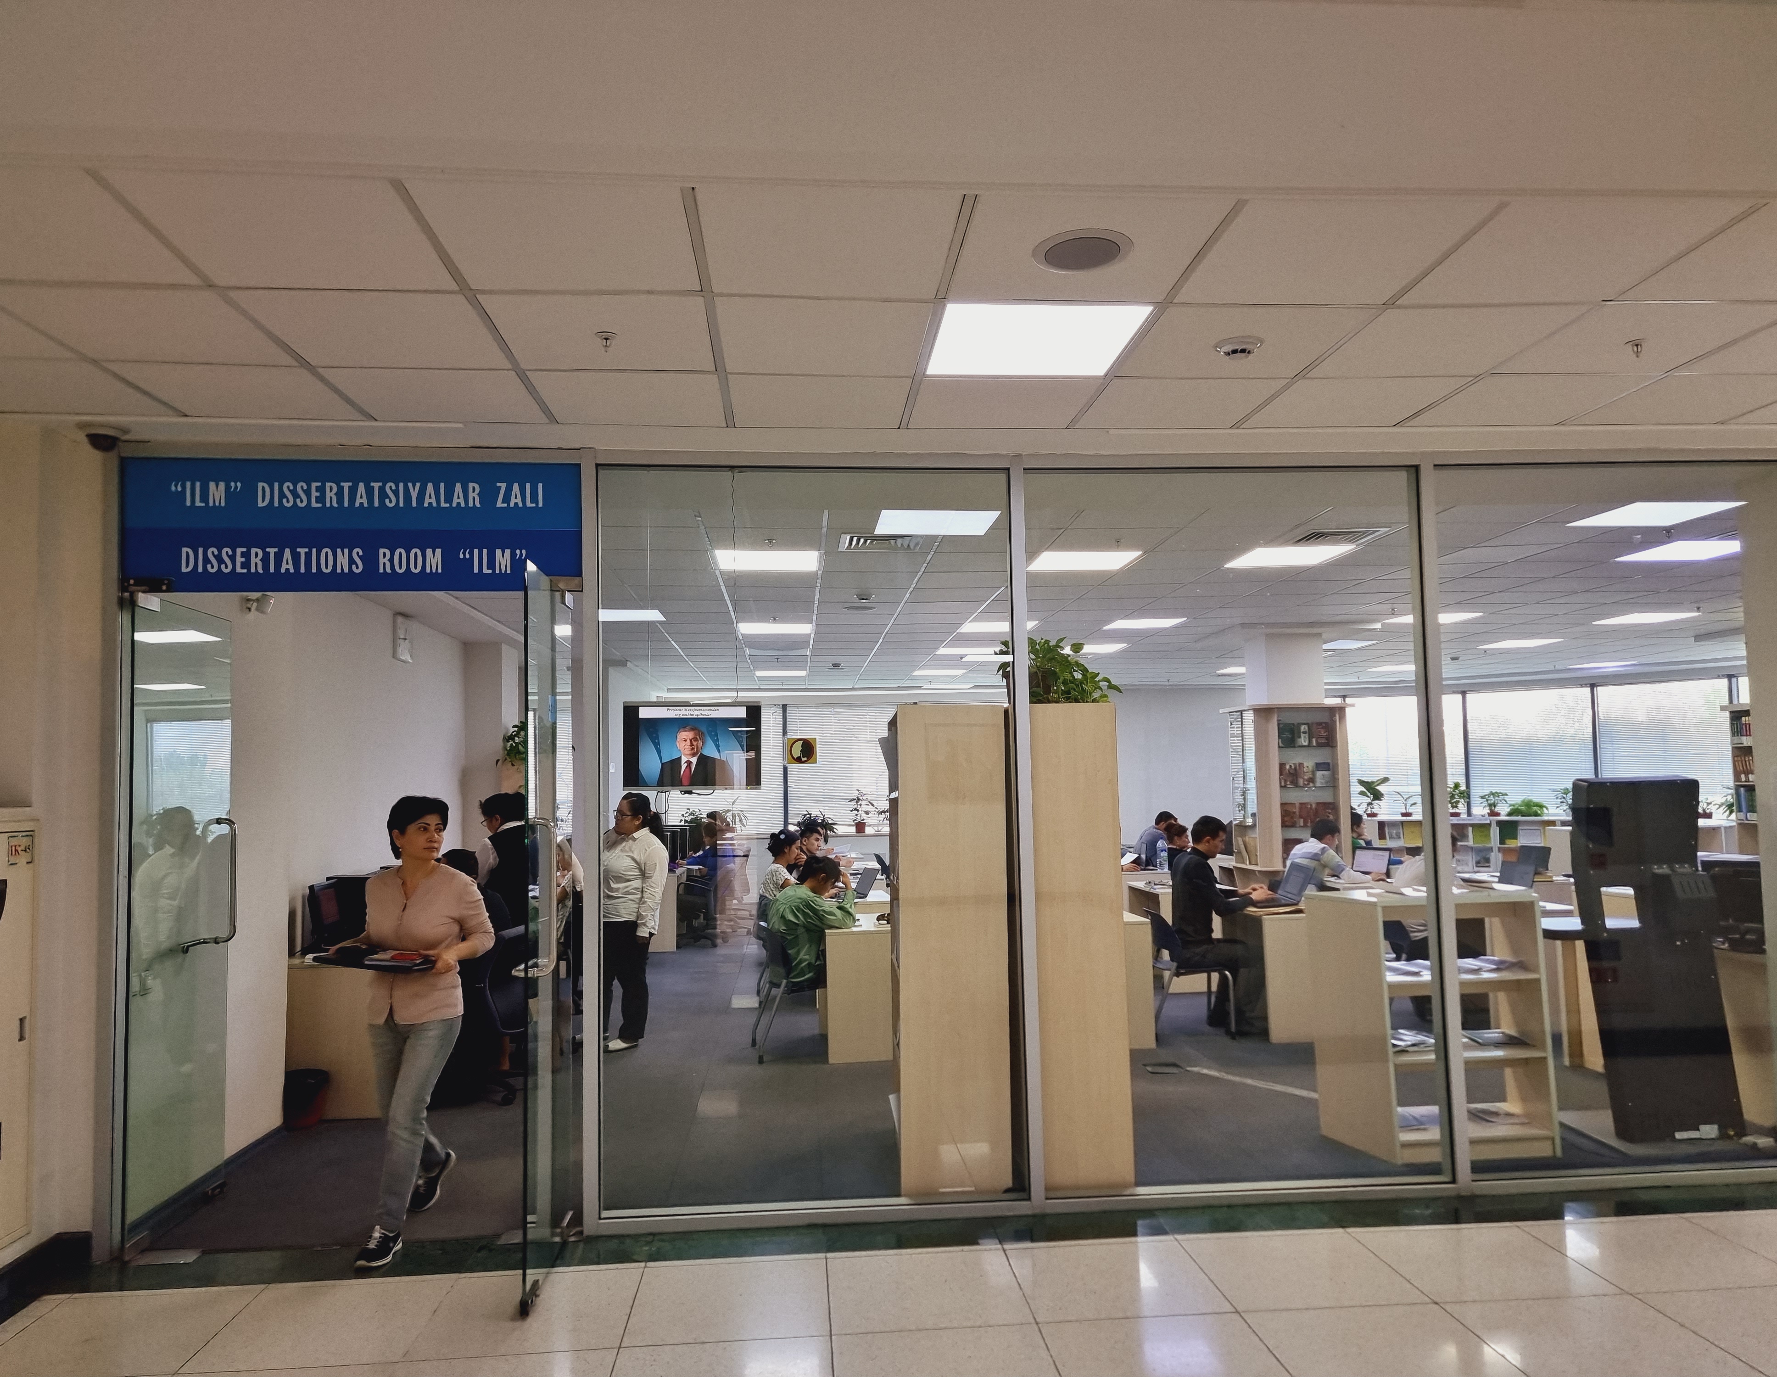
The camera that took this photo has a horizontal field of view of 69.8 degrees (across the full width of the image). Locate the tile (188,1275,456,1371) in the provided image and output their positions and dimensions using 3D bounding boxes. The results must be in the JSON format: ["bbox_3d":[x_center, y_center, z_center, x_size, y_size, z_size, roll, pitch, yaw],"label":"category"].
[{"bbox_3d":[-1.668,1.900,3.817,0.600,0.015,0.610,-1,-4,-4],"label":"tile"}]

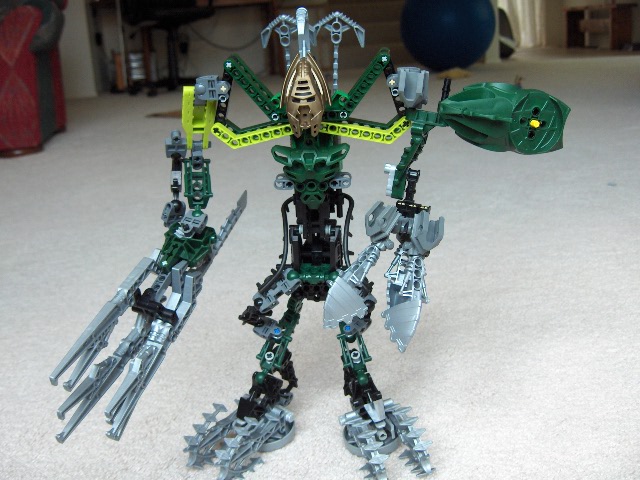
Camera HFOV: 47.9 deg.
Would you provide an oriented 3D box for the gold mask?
[{"bbox_3d":[-0.010,-0.099,0.494,0.035,0.054,0.025,1,19,4],"label":"gold mask"}]

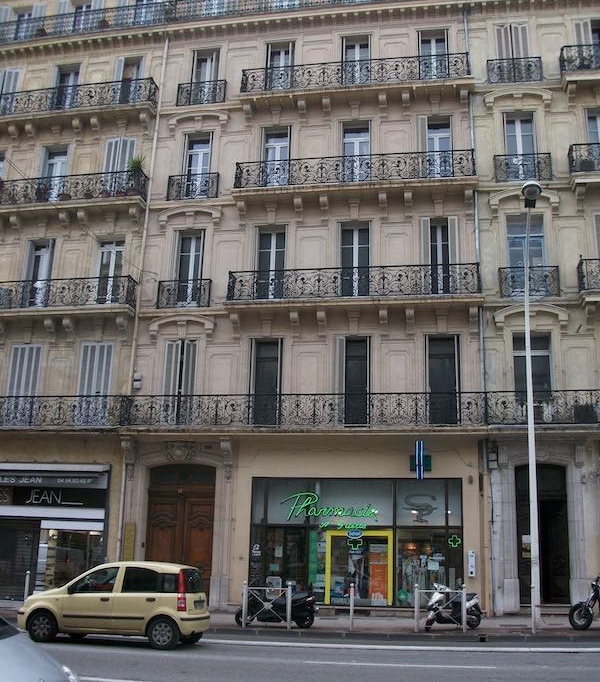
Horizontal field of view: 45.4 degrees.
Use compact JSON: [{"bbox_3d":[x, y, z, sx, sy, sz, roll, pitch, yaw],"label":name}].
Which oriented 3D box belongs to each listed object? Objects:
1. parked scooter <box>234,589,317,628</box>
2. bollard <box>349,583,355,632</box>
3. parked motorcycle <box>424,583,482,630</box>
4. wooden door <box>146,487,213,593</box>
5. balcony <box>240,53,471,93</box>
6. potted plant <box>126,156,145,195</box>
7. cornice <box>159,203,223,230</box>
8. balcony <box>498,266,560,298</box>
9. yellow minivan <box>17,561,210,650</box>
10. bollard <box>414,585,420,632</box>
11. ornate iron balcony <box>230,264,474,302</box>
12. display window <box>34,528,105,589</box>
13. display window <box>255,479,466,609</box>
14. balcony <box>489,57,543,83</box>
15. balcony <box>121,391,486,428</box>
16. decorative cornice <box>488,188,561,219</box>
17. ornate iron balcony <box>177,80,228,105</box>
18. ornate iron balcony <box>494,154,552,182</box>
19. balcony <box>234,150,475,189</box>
[{"bbox_3d":[-0.516,5.830,15.730,1.820,1.000,0.680,-1,-16,9],"label":"parked scooter"},{"bbox_3d":[1.120,5.731,15.448,0.090,0.980,0.090,-1,-16,9],"label":"bollard"},{"bbox_3d":[3.290,5.661,15.303,1.720,1.040,0.650,10,-17,-28],"label":"parked motorcycle"},{"bbox_3d":[-3.437,5.934,20.720,1.900,3.423,0.150,-1,-16,9],"label":"wooden door"},{"bbox_3d":[1.700,-7.874,21.727,6.850,0.830,0.720,-1,-16,9],"label":"balcony"},{"bbox_3d":[-5.072,-5.036,22.102,0.578,1.457,0.500,-1,-15,10],"label":"potted plant"},{"bbox_3d":[-3.269,-3.783,21.748,2.003,0.631,0.270,-1,-15,10],"label":"cornice"},{"bbox_3d":[6.584,-1.693,20.608,1.670,0.920,0.350,-1,-16,9],"label":"balcony"},{"bbox_3d":[-3.577,5.036,13.998,3.540,1.540,1.580,-1,-16,8],"label":"yellow minivan"},{"bbox_3d":[2.451,5.580,14.943,0.100,0.980,0.100,-1,-16,9],"label":"bollard"},{"bbox_3d":[1.445,-1.539,20.110,6.978,0.891,0.620,-1,-15,10],"label":"ornate iron balcony"},{"bbox_3d":[-6.653,6.438,20.748,1.980,1.856,0.150,-1,-16,9],"label":"display window"},{"bbox_3d":[1.424,5.241,18.750,5.542,3.231,0.200,-1,-15,10],"label":"display window"},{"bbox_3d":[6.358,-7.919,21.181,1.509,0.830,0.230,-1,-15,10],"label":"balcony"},{"bbox_3d":[-0.042,1.981,20.434,10.321,0.950,0.780,-1,-16,9],"label":"balcony"},{"bbox_3d":[6.663,-4.119,21.325,1.983,0.790,0.300,-1,-16,9],"label":"decorative cornice"},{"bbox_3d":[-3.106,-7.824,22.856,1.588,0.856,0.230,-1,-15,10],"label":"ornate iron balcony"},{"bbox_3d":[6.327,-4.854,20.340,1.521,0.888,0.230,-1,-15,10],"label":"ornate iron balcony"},{"bbox_3d":[1.553,-4.871,20.996,6.934,0.867,0.620,-1,-15,10],"label":"balcony"}]

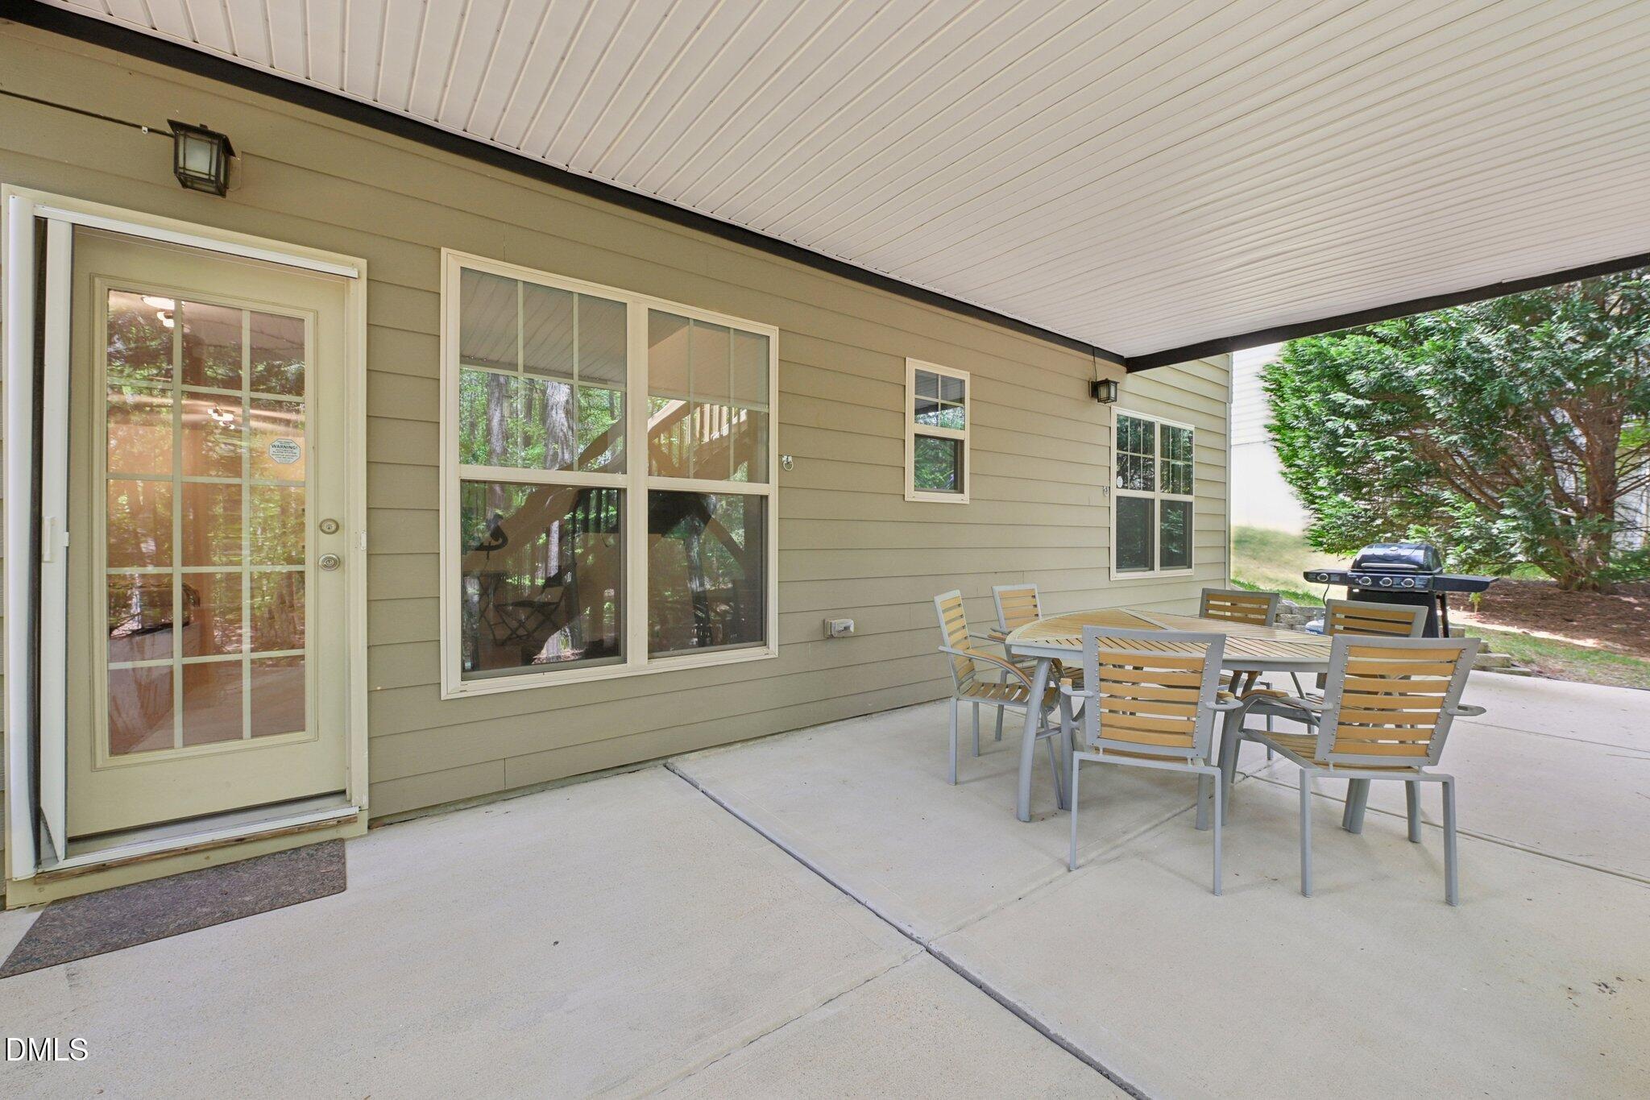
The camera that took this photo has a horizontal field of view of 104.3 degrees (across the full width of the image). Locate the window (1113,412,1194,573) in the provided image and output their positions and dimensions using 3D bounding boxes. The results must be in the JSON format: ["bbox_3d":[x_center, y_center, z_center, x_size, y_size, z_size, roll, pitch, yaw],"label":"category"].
[{"bbox_3d":[3.171,-0.503,6.195,1.599,1.545,0.090,0,0,-37],"label":"window"}]

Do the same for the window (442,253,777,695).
[{"bbox_3d":[-0.934,-0.315,3.147,1.638,1.857,0.090,0,0,-37],"label":"window"}]

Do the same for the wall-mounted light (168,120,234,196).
[{"bbox_3d":[-2.065,-1.283,2.129,0.137,0.194,0.185,0,0,-37],"label":"wall-mounted light"}]

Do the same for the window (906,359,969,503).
[{"bbox_3d":[0.766,-0.791,4.406,0.621,0.934,0.090,0,0,-37],"label":"window"}]

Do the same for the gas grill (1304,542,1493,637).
[{"bbox_3d":[4.978,0.499,5.603,0.580,1.114,1.224,0,0,-37],"label":"gas grill"}]

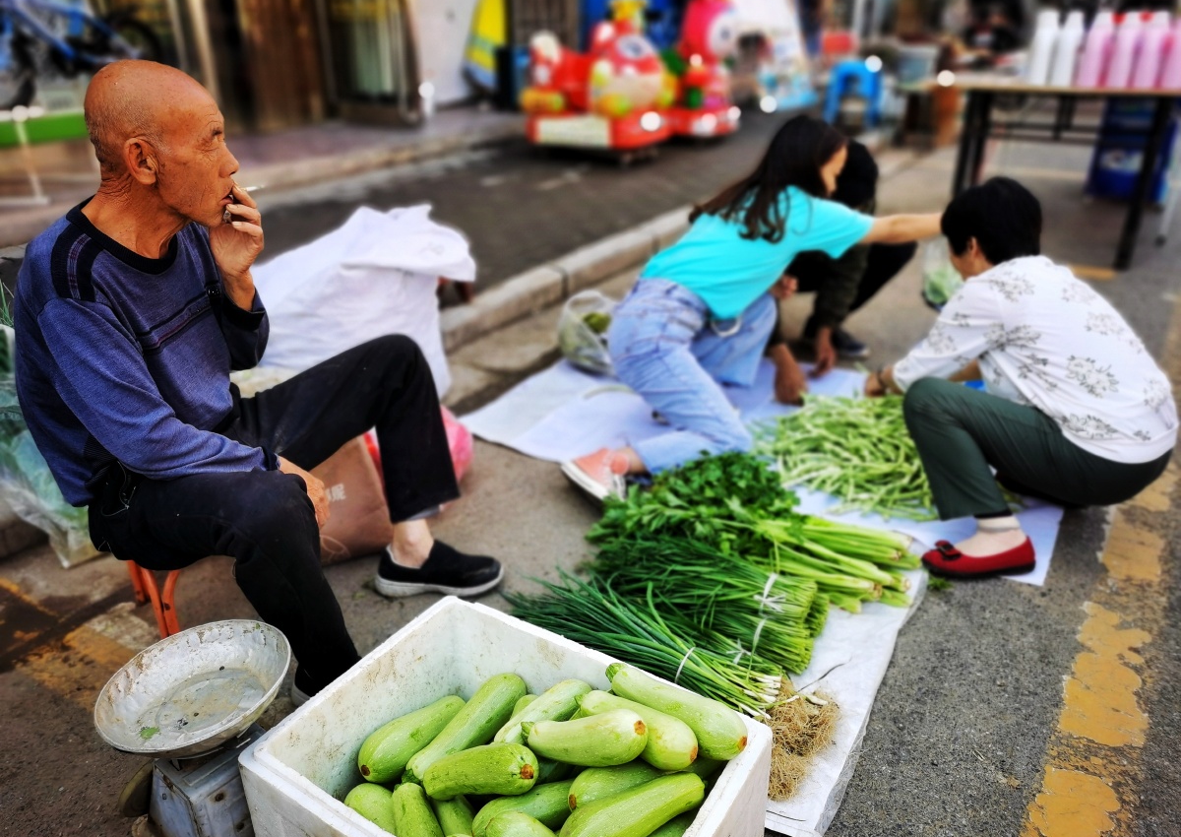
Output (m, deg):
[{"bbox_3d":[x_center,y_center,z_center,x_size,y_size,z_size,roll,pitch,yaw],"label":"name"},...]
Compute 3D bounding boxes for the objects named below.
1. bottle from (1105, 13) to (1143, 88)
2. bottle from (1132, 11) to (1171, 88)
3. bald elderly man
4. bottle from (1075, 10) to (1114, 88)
[{"bbox_3d":[2.160,-1.503,3.754,0.100,0.290,0.110,0,27,0],"label":"bottle"},{"bbox_3d":[2.265,-1.503,3.754,0.100,0.290,0.110,0,27,0],"label":"bottle"},{"bbox_3d":[-0.550,-0.021,1.565,0.750,1.080,0.540,-2,27,-4],"label":"bald elderly man"},{"bbox_3d":[2.050,-1.503,3.754,0.100,0.290,0.110,0,27,0],"label":"bottle"}]

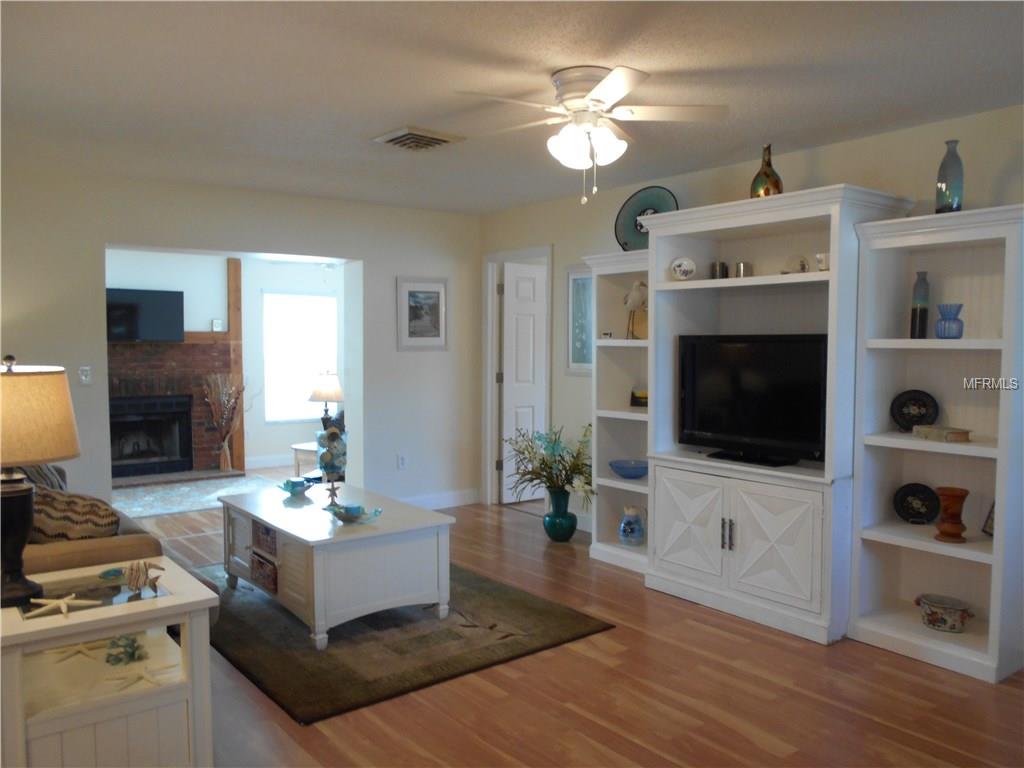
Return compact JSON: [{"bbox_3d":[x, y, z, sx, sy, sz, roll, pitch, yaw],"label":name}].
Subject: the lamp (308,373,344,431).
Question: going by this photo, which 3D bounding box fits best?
[{"bbox_3d":[-1.568,0.220,6.500,0.320,0.650,0.320,-2,4,-33],"label":"lamp"}]

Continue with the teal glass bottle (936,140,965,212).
[{"bbox_3d":[1.914,-0.888,3.366,0.122,0.355,0.122,-3,4,-41],"label":"teal glass bottle"}]

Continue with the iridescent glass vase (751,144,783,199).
[{"bbox_3d":[1.292,-1.056,3.908,0.162,0.317,0.162,-3,4,-41],"label":"iridescent glass vase"}]

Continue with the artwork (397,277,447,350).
[{"bbox_3d":[-0.707,-0.554,6.131,0.440,0.580,0.030,-2,4,-33],"label":"artwork"}]

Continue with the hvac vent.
[{"bbox_3d":[-0.497,-1.262,4.000,0.350,0.030,0.340,-2,4,-37],"label":"hvac vent"}]

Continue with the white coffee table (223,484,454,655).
[{"bbox_3d":[-0.956,0.904,4.088,0.752,0.495,1.215,-3,4,-38],"label":"white coffee table"}]

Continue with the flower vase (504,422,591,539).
[{"bbox_3d":[0.318,0.684,5.349,0.560,0.810,0.600,-3,4,-41],"label":"flower vase"}]

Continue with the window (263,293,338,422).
[{"bbox_3d":[-2.324,-0.278,8.517,0.840,1.400,0.080,-2,4,-33],"label":"window"}]

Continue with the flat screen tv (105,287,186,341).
[{"bbox_3d":[-3.593,-0.645,7.332,0.880,0.500,0.070,-2,4,-33],"label":"flat screen tv"}]

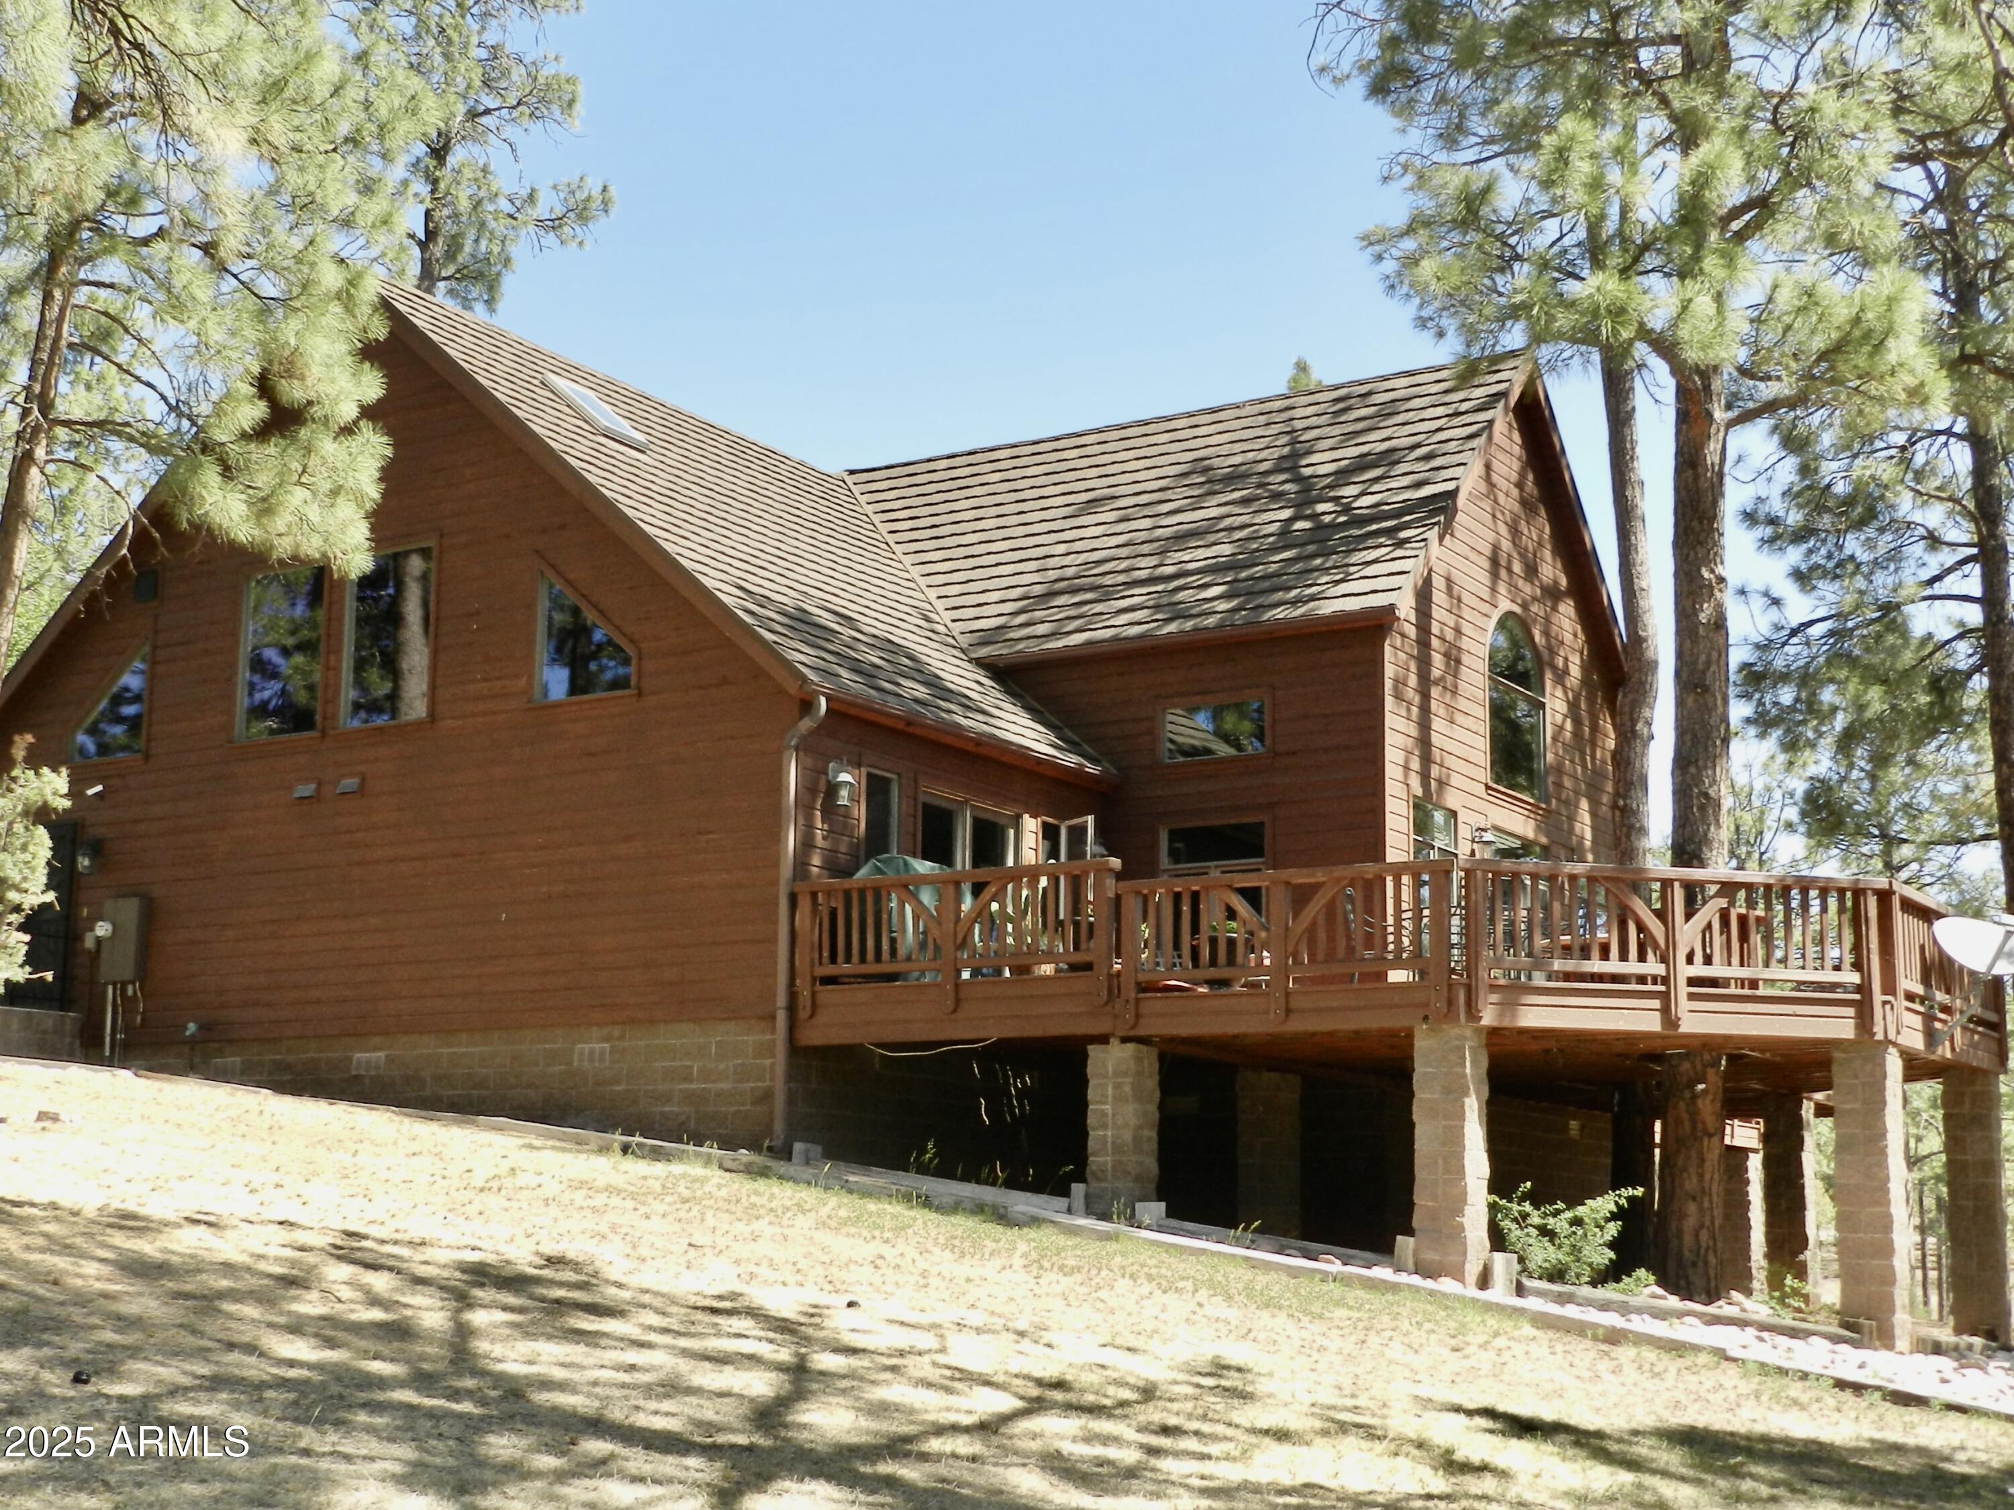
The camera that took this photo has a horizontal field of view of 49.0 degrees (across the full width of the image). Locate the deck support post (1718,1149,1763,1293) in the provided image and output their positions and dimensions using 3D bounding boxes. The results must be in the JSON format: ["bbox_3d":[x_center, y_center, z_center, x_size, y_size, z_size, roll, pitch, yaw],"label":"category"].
[{"bbox_3d":[12.109,7.737,36.500,0.540,2.464,0.560,-6,-12,30],"label":"deck support post"}]

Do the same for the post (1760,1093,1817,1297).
[{"bbox_3d":[8.173,4.633,23.100,0.420,2.175,0.420,-6,-12,30],"label":"post"}]

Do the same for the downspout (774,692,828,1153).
[{"bbox_3d":[-1.817,1.426,19.296,0.513,3.985,0.140,-6,-12,30],"label":"downspout"}]

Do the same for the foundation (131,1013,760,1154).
[{"bbox_3d":[-5.649,3.256,21.438,8.659,1.115,0.220,-6,-12,30],"label":"foundation"}]

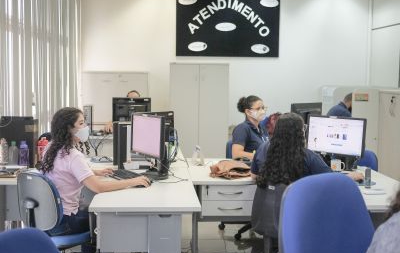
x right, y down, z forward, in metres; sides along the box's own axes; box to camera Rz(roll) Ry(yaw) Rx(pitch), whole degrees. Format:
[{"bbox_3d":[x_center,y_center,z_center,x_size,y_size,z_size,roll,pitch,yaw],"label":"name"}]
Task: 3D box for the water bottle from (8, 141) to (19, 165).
[{"bbox_3d":[-1.492,0.206,4.720,0.075,0.205,0.075,1,5,0],"label":"water bottle"}]

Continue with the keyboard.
[{"bbox_3d":[-0.504,0.358,4.221,0.150,0.030,0.440,-2,6,-30],"label":"keyboard"}]

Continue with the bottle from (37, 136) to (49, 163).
[{"bbox_3d":[-1.280,0.196,4.819,0.080,0.215,0.080,1,5,0],"label":"bottle"}]

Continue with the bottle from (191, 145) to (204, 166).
[{"bbox_3d":[-0.018,0.236,4.842,0.090,0.165,0.090,1,5,0],"label":"bottle"}]

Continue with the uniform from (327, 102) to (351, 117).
[{"bbox_3d":[1.700,-0.011,7.027,0.360,0.550,0.480,0,5,-6],"label":"uniform"}]

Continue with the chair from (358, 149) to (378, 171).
[{"bbox_3d":[1.379,0.621,5.127,0.580,0.860,0.580,3,6,20],"label":"chair"}]

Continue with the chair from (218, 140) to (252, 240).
[{"bbox_3d":[0.503,0.567,5.544,0.580,0.870,0.580,3,6,23],"label":"chair"}]

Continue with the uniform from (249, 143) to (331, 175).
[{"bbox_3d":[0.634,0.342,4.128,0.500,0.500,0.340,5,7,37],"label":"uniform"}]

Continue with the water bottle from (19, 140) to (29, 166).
[{"bbox_3d":[-1.408,0.207,4.720,0.075,0.205,0.075,1,5,0],"label":"water bottle"}]

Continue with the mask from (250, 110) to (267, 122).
[{"bbox_3d":[0.537,-0.111,5.392,0.100,0.110,0.130,4,6,30],"label":"mask"}]

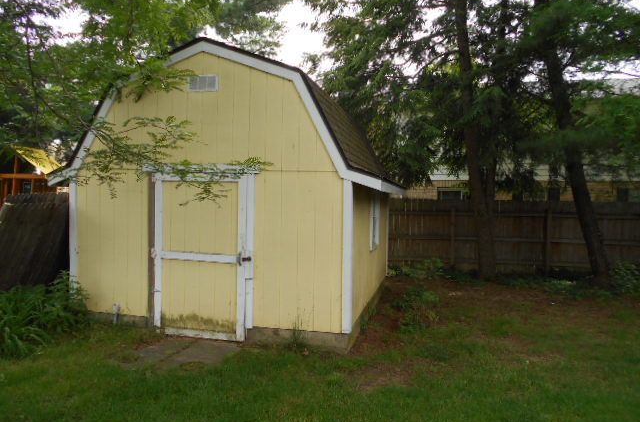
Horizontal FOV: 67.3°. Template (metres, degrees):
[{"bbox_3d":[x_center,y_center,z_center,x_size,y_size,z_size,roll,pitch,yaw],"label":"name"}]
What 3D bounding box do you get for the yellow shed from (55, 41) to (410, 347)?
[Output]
[{"bbox_3d":[-0.927,-0.317,7.720,4.290,3.550,4.210,2,2,14],"label":"yellow shed"}]

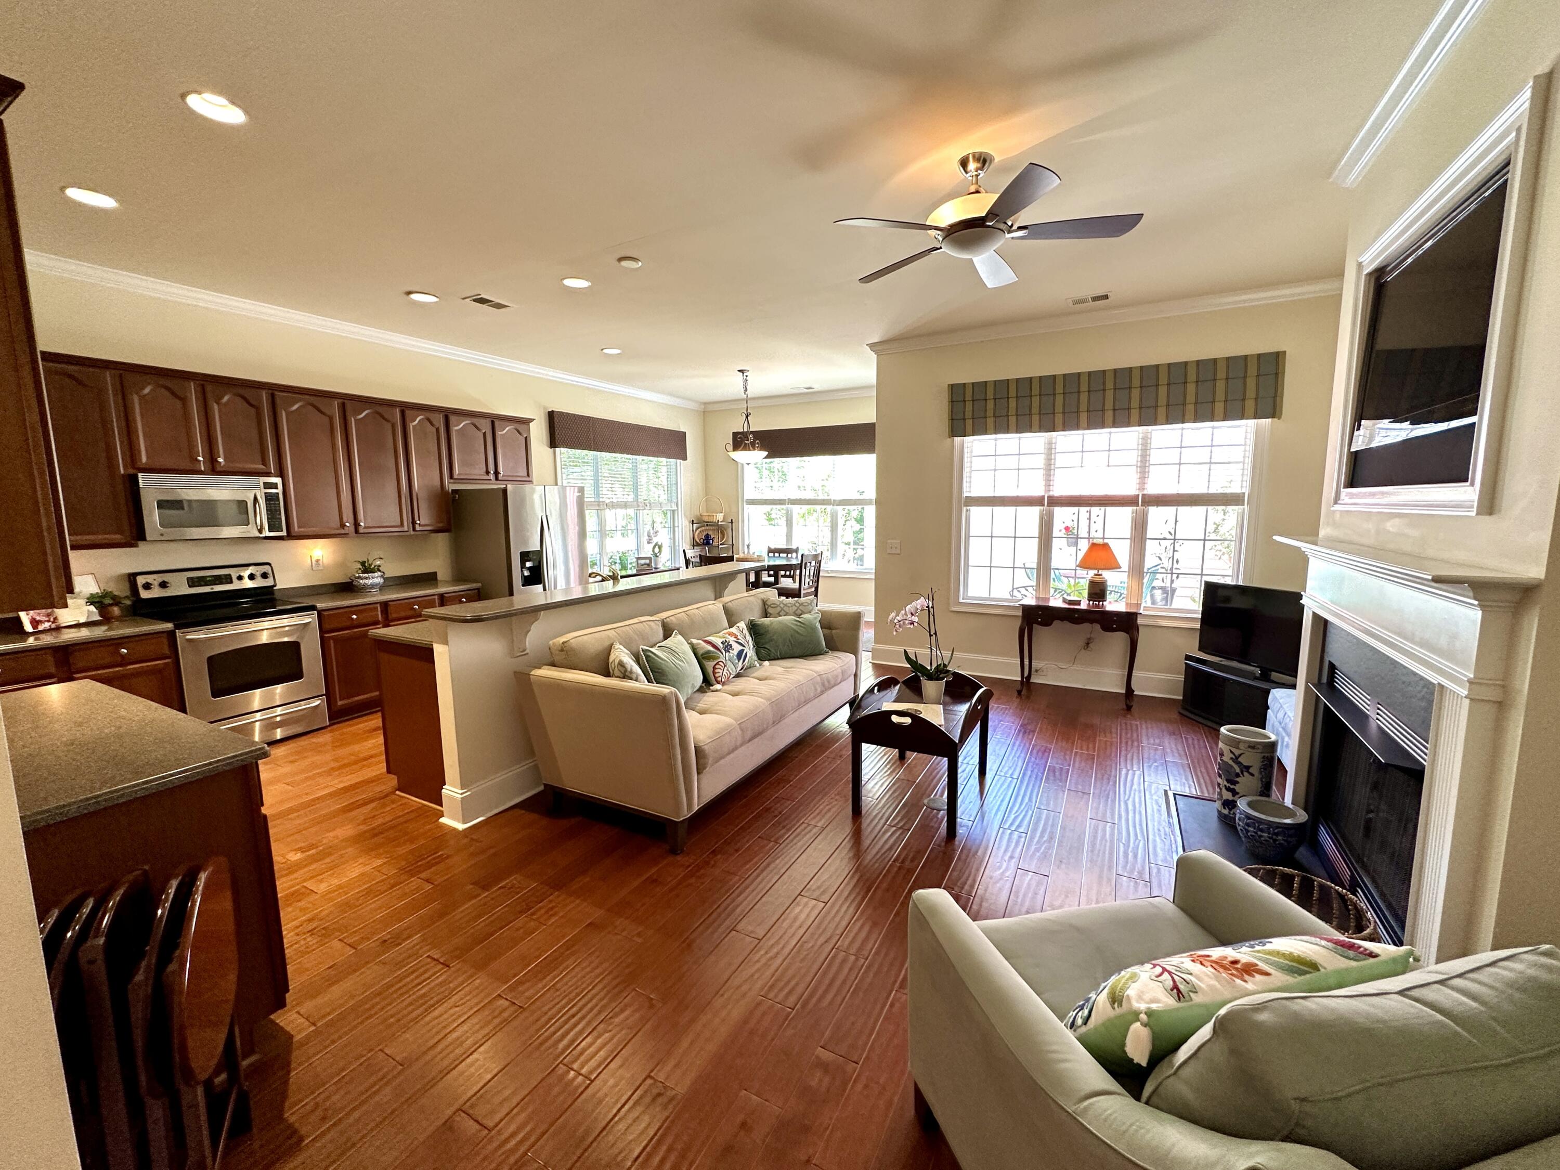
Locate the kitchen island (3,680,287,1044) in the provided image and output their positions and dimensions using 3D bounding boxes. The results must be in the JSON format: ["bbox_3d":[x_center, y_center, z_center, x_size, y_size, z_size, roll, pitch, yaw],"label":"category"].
[{"bbox_3d":[-2.235,0.906,1.918,1.480,0.914,0.635,4,8,29],"label":"kitchen island"}]

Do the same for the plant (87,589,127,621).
[{"bbox_3d":[-4.161,0.127,3.894,0.180,0.192,0.190,4,8,29],"label":"plant"}]

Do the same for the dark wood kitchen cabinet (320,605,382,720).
[{"bbox_3d":[-3.485,0.565,4.952,0.610,0.870,0.470,4,8,29],"label":"dark wood kitchen cabinet"}]

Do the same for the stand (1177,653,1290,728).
[{"bbox_3d":[3.294,0.813,4.396,0.450,0.420,0.820,-2,7,-9],"label":"stand"}]

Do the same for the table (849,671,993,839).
[{"bbox_3d":[0.800,0.863,3.482,0.570,0.600,0.880,4,8,29],"label":"table"}]

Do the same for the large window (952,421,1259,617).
[{"bbox_3d":[2.607,-0.560,5.311,2.220,1.700,0.120,4,8,29],"label":"large window"}]

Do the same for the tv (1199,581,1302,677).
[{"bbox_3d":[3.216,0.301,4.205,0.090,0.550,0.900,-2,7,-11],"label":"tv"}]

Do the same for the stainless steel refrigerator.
[{"bbox_3d":[-2.457,-0.034,6.005,0.880,1.770,0.850,4,8,29],"label":"stainless steel refrigerator"}]

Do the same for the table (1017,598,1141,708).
[{"bbox_3d":[2.449,0.543,5.195,0.890,0.765,0.510,4,8,29],"label":"table"}]

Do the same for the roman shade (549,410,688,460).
[{"bbox_3d":[-1.938,-1.837,7.956,0.100,0.394,2.340,4,8,29],"label":"roman shade"}]

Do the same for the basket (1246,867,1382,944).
[{"bbox_3d":[1.796,1.187,2.197,0.400,0.250,0.400,4,8,29],"label":"basket"}]

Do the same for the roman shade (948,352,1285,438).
[{"bbox_3d":[2.578,-1.494,5.112,2.360,0.467,0.120,4,8,29],"label":"roman shade"}]

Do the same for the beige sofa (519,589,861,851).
[{"bbox_3d":[-0.367,0.631,4.067,1.050,0.930,2.280,4,8,29],"label":"beige sofa"}]

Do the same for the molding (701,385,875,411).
[{"bbox_3d":[0.248,-2.521,8.547,3.150,0.100,0.085,4,8,29],"label":"molding"}]

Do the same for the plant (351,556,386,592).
[{"bbox_3d":[-3.400,-0.085,5.225,0.220,0.303,0.230,4,8,29],"label":"plant"}]

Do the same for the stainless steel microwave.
[{"bbox_3d":[-3.883,-0.527,4.274,0.390,0.413,0.758,4,8,29],"label":"stainless steel microwave"}]

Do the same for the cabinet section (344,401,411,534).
[{"bbox_3d":[-3.373,-0.933,5.171,0.320,1.040,0.459,4,8,29],"label":"cabinet section"}]

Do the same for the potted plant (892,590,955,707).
[{"bbox_3d":[0.822,0.353,3.667,0.350,0.660,0.280,0,7,0],"label":"potted plant"}]

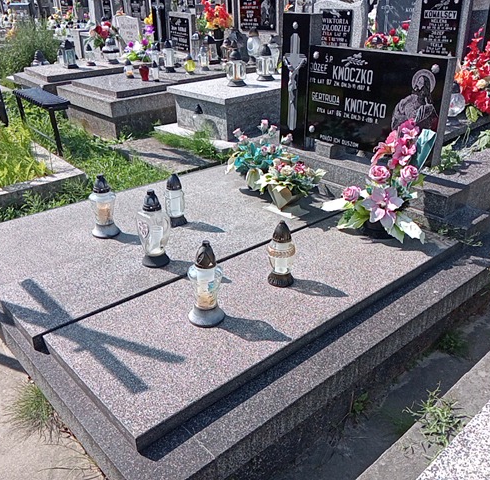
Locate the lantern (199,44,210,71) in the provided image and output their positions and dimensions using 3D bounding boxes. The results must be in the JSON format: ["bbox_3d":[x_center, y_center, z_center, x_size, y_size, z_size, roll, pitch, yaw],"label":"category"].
[{"bbox_3d":[-0.444,-2.004,5.682,0.100,0.256,0.100,0,27,0],"label":"lantern"}]

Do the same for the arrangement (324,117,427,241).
[{"bbox_3d":[0.610,-0.282,2.401,0.460,0.520,0.360,15,30,28],"label":"arrangement"}]

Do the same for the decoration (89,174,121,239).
[{"bbox_3d":[-0.711,-0.180,2.588,0.135,0.305,0.135,-22,34,-36],"label":"decoration"}]

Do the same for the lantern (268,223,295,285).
[{"bbox_3d":[0.158,0.049,2.151,0.113,0.282,0.113,0,27,0],"label":"lantern"}]

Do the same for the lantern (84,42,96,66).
[{"bbox_3d":[-1.863,-2.211,6.166,0.125,0.243,0.125,-22,33,-36],"label":"lantern"}]

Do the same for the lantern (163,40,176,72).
[{"bbox_3d":[-0.805,-1.994,5.592,0.112,0.321,0.112,-22,34,-36],"label":"lantern"}]

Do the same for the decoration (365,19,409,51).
[{"bbox_3d":[1.651,-2.324,6.000,0.360,0.400,0.480,-22,33,-36],"label":"decoration"}]

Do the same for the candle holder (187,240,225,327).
[{"bbox_3d":[-0.141,0.145,1.801,0.130,0.314,0.130,0,27,0],"label":"candle holder"}]

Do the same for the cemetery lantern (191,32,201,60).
[{"bbox_3d":[-0.559,-2.219,5.958,0.108,0.304,0.108,0,27,0],"label":"cemetery lantern"}]

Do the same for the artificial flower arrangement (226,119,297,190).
[{"bbox_3d":[0.110,-0.514,3.052,0.400,0.365,0.340,19,32,33],"label":"artificial flower arrangement"}]

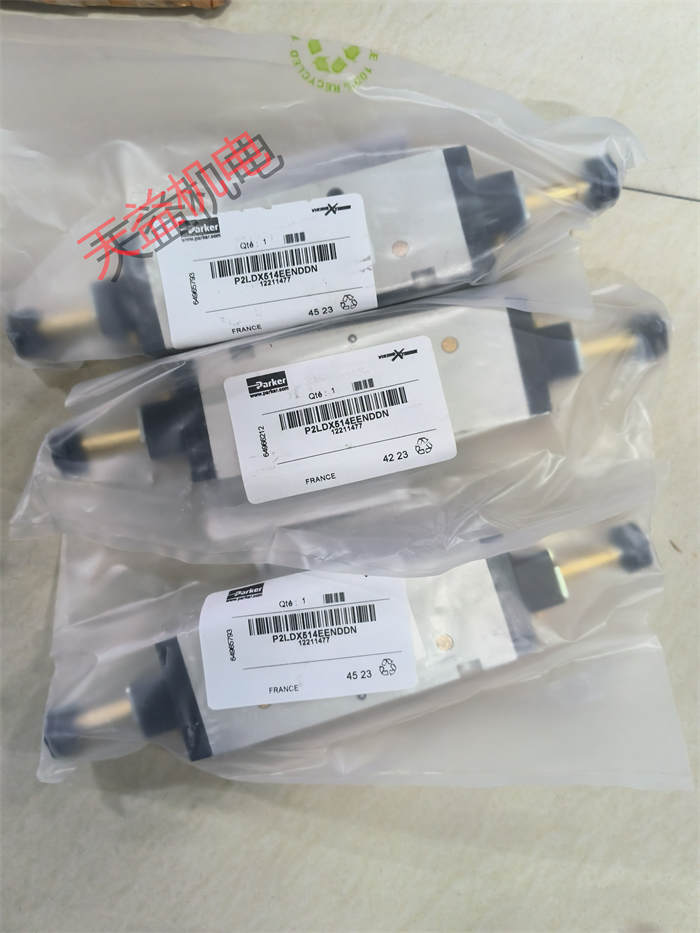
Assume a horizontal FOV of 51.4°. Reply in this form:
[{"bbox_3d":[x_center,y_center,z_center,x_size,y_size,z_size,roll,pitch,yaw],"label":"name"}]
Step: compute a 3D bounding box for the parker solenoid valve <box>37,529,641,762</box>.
[{"bbox_3d":[-0.001,0.075,0.314,0.266,0.042,0.052,-18,88,-2],"label":"parker solenoid valve"}]

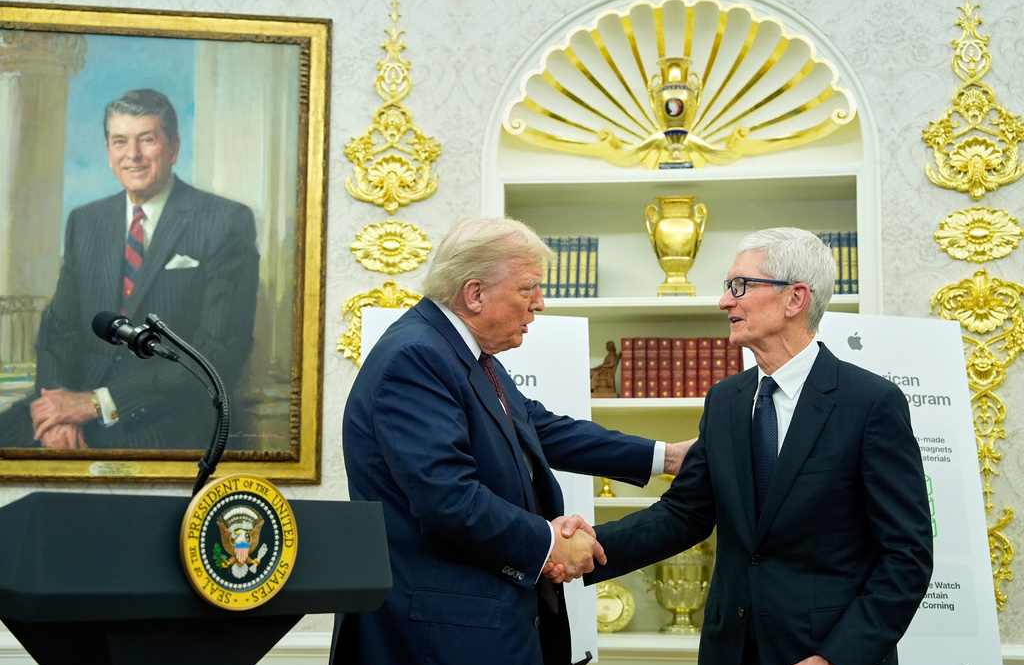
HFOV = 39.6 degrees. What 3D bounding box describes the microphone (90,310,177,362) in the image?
[{"bbox_3d":[-0.588,0.008,2.220,0.210,0.060,0.052,16,5,42],"label":"microphone"}]

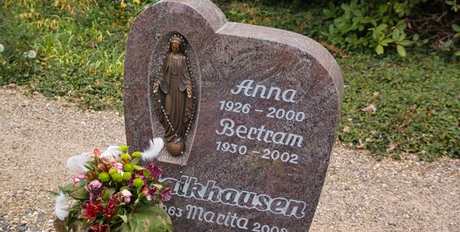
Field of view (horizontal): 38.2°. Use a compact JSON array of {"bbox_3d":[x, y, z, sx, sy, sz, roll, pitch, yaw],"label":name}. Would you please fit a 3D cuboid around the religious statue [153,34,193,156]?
[{"bbox_3d":[-0.177,-0.067,2.060,0.135,0.395,0.085,8,25,14],"label":"religious statue"}]

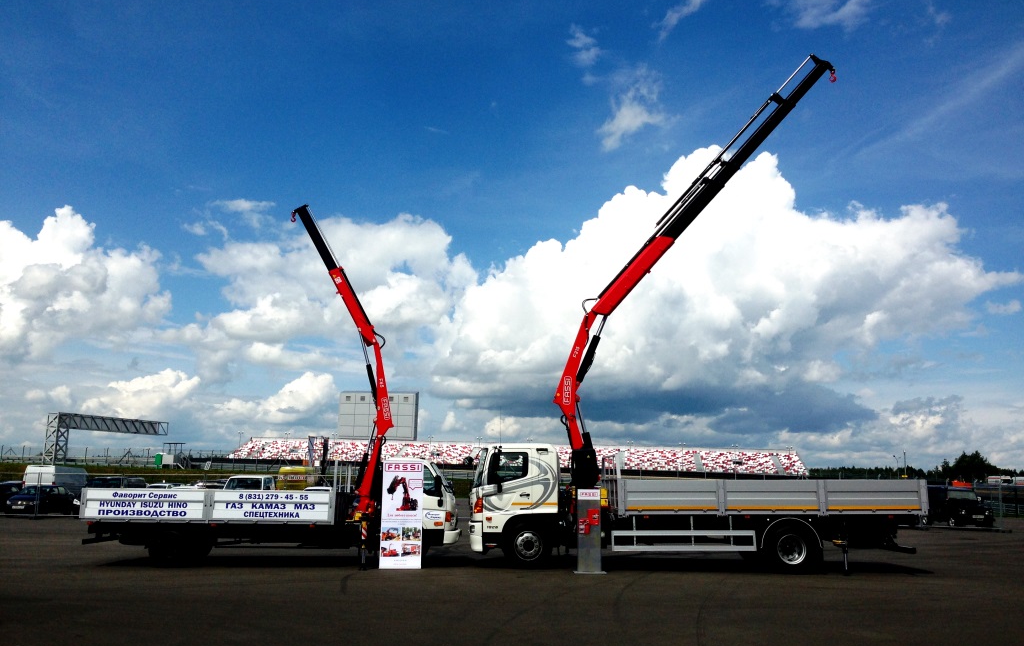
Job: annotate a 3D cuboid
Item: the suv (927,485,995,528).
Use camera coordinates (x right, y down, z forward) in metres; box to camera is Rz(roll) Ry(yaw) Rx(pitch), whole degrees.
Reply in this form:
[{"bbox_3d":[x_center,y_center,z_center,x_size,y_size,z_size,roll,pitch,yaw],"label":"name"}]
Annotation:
[{"bbox_3d":[21.330,8.980,47.200,1.810,2.020,4.450,2,-10,-3],"label":"suv"}]

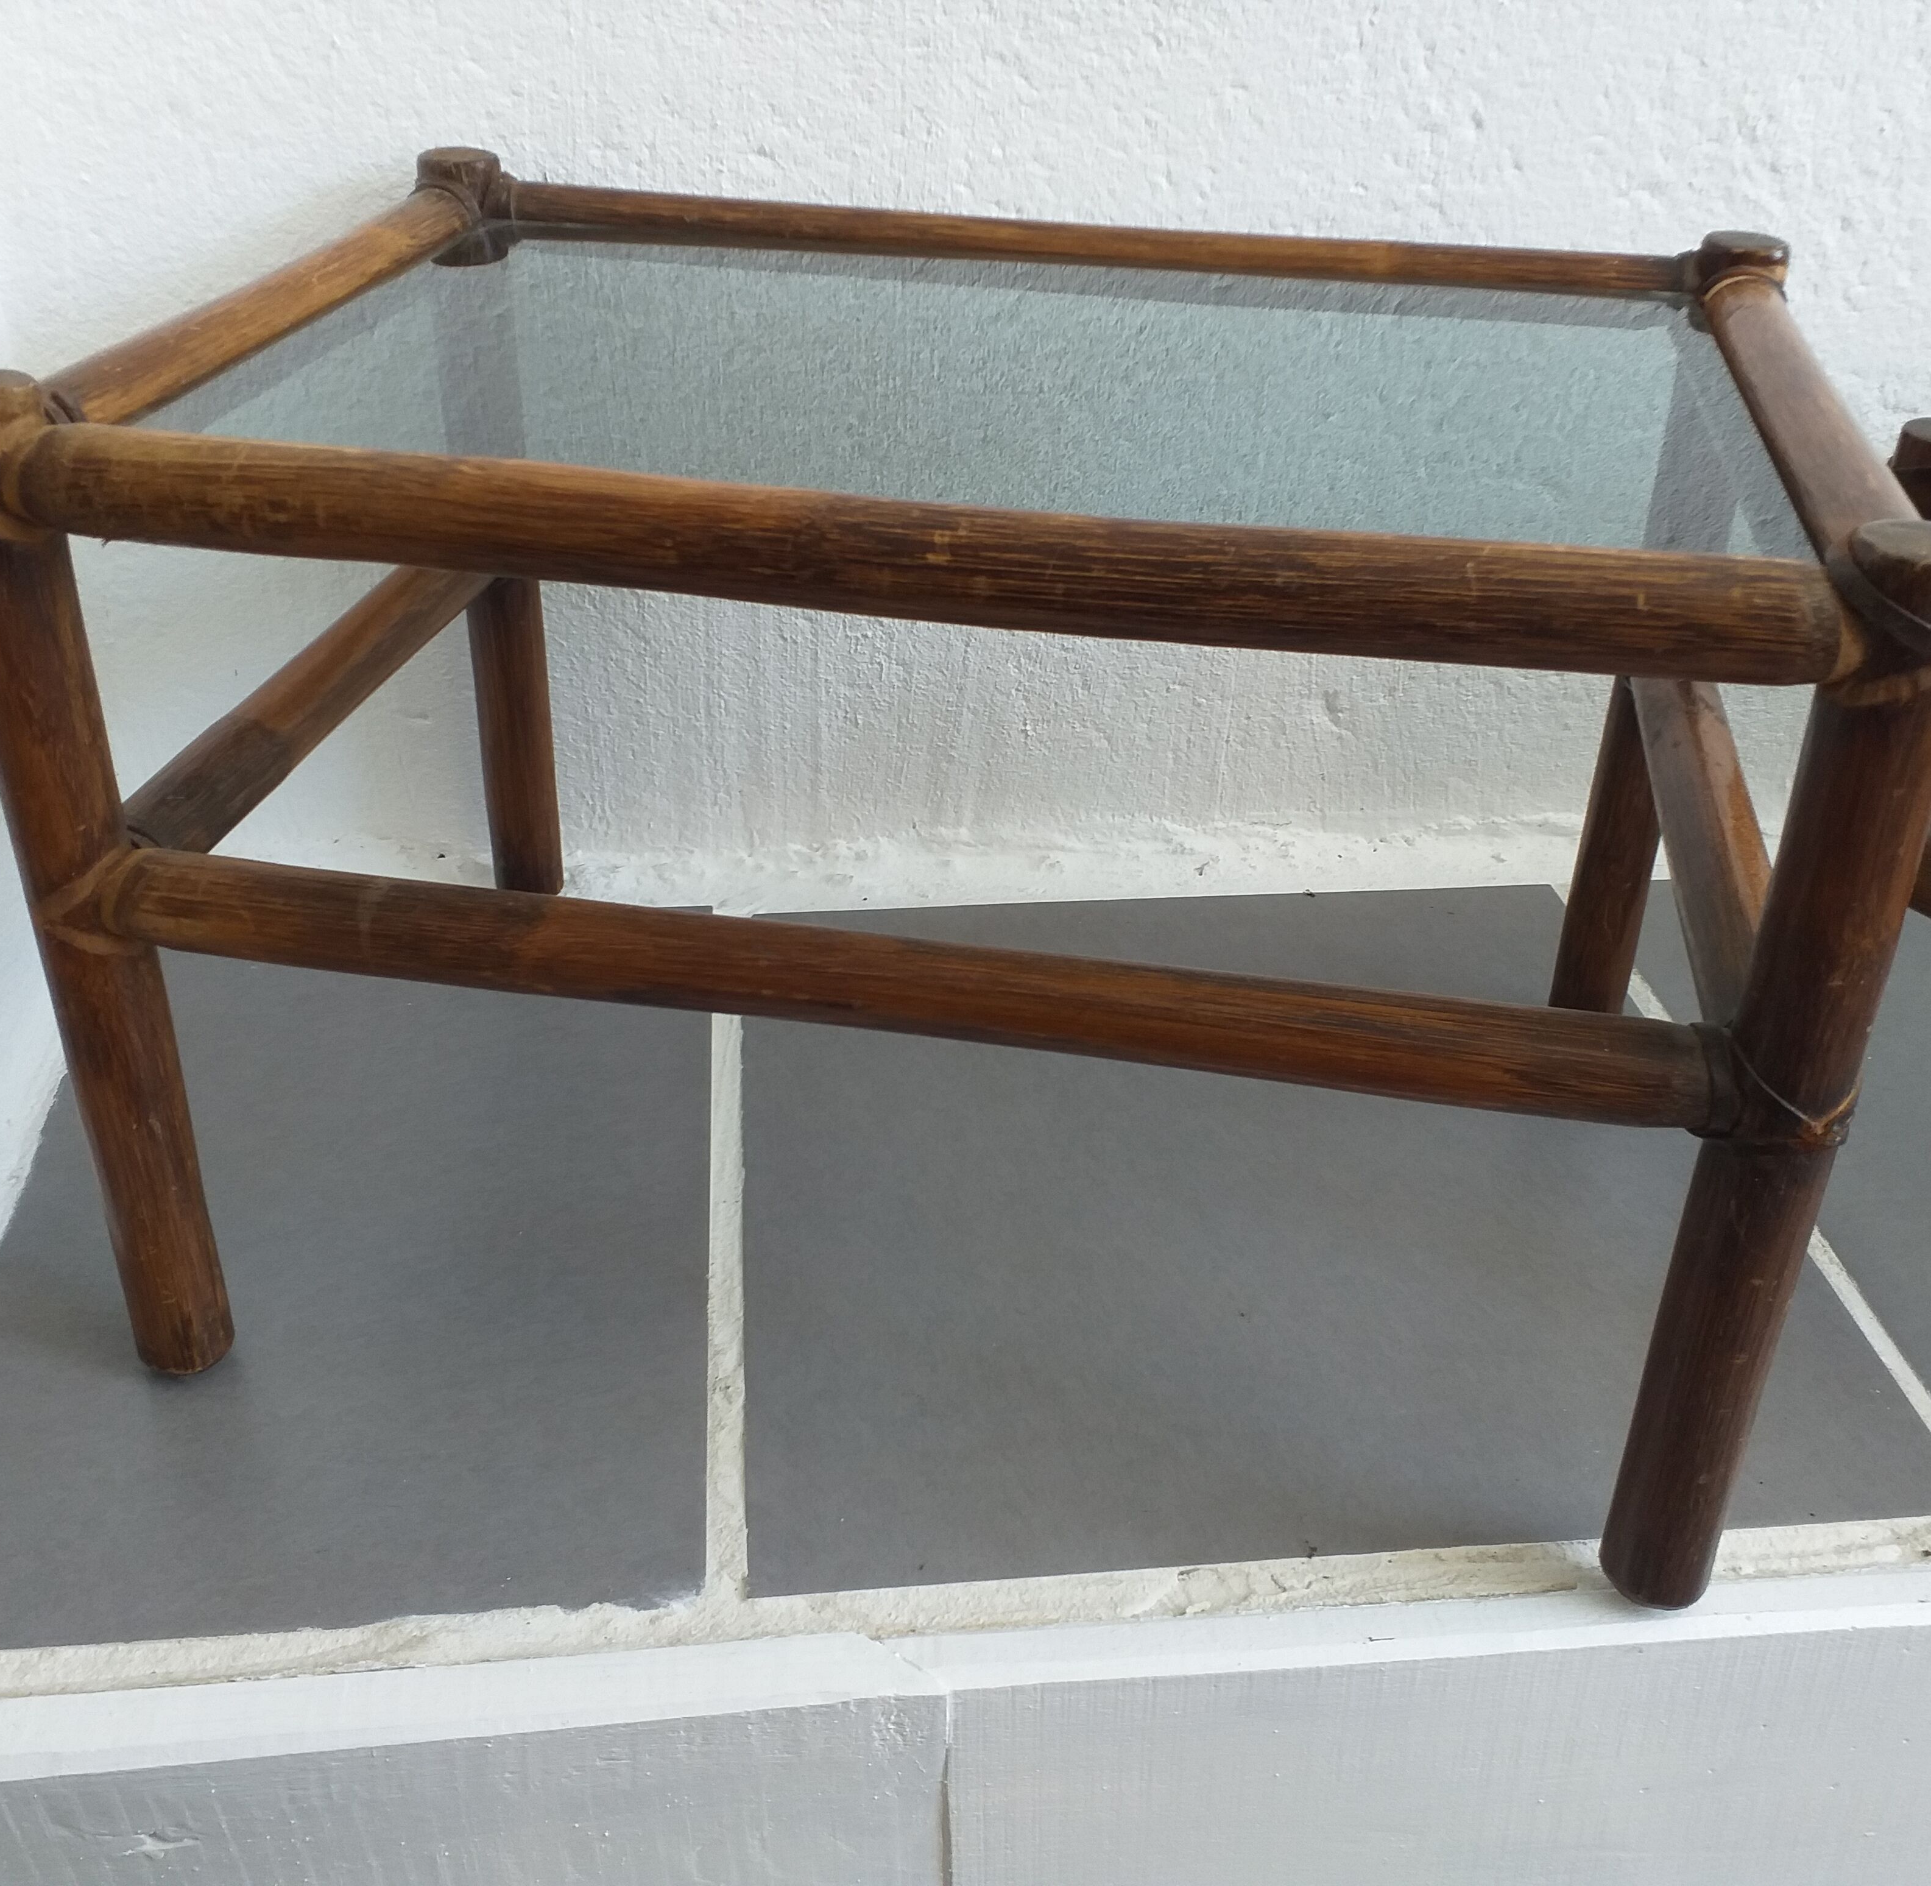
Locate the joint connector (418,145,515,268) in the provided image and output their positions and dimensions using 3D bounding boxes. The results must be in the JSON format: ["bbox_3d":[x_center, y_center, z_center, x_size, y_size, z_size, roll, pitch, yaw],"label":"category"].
[{"bbox_3d":[-0.230,-0.338,0.897,0.041,0.039,0.041,7,33,9],"label":"joint connector"}]

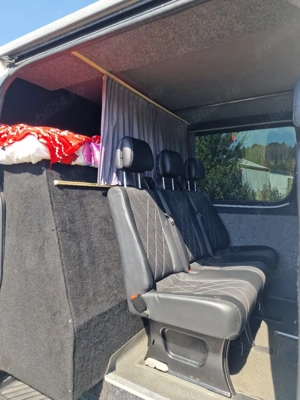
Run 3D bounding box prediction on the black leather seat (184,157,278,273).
[{"bbox_3d":[0.651,0.198,2.133,0.712,1.094,0.440,2,1,31],"label":"black leather seat"}]

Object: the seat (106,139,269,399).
[{"bbox_3d":[0.180,0.218,1.372,0.722,1.120,0.450,2,1,31],"label":"seat"}]

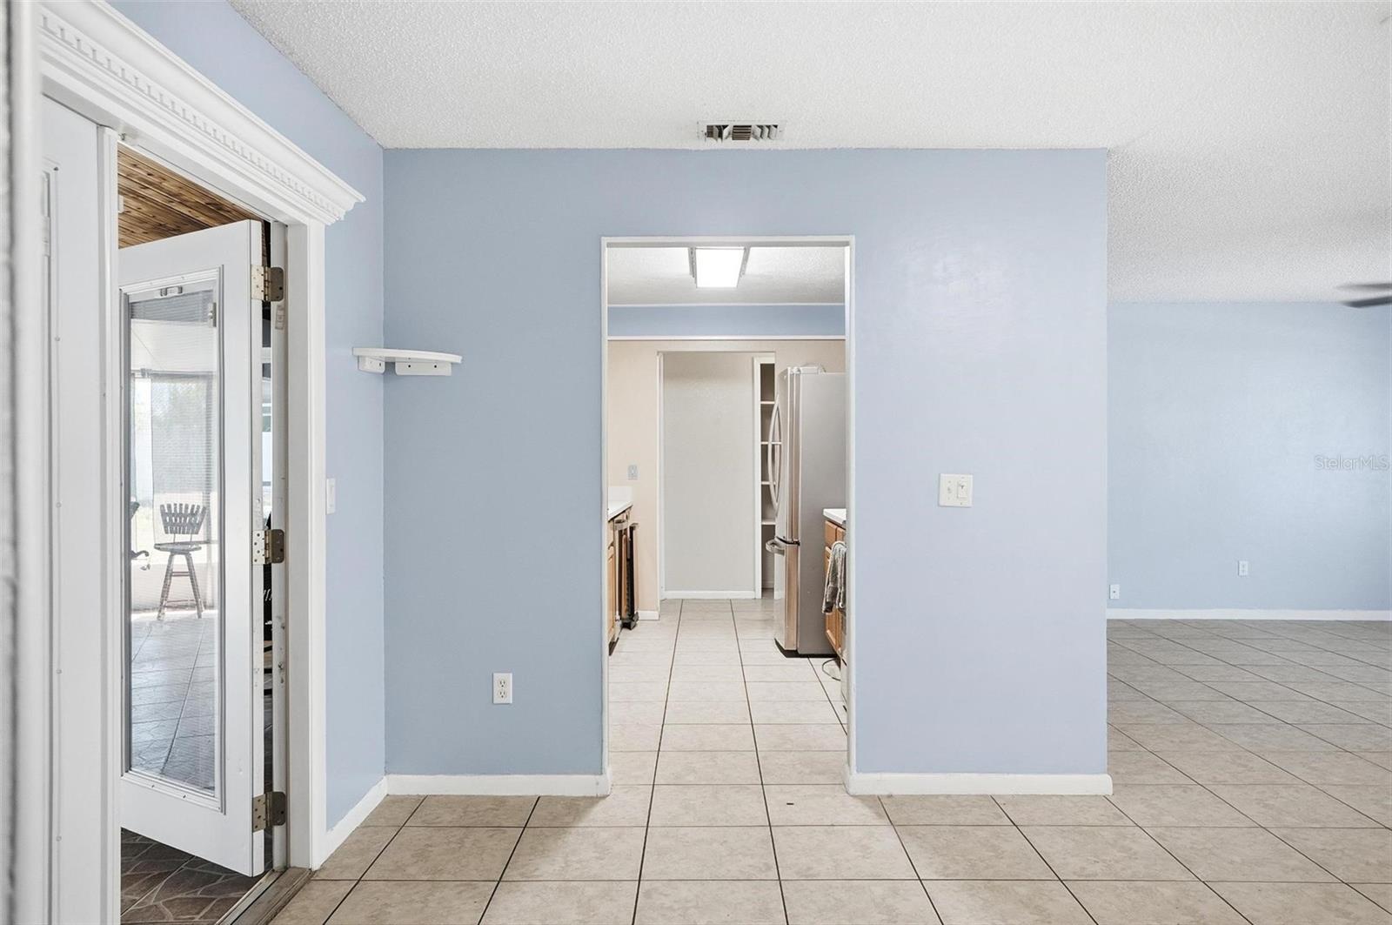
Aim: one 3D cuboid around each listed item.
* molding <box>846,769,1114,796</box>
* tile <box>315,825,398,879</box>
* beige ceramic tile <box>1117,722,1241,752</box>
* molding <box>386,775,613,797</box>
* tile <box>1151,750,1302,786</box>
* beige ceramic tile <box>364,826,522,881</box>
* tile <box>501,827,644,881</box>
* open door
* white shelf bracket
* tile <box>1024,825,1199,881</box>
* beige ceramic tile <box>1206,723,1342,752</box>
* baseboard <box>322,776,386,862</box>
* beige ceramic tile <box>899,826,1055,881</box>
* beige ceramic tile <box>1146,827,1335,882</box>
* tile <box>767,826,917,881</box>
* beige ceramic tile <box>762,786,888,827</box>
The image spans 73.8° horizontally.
[{"bbox_3d":[1.069,1.206,3.471,0.980,0.082,0.017,0,0,0],"label":"molding"},{"bbox_3d":[-1.082,1.257,2.985,0.155,0.010,0.405,0,0,0],"label":"tile"},{"bbox_3d":[2.154,1.239,4.162,0.413,0.010,0.400,0,1,1],"label":"beige ceramic tile"},{"bbox_3d":[-0.742,1.209,3.484,0.847,0.079,0.015,0,1,1],"label":"molding"},{"bbox_3d":[2.164,1.248,3.782,0.425,0.010,0.402,0,0,0],"label":"tile"},{"bbox_3d":[-0.797,1.259,2.987,0.413,0.010,0.400,0,1,1],"label":"beige ceramic tile"},{"bbox_3d":[-0.377,1.248,2.972,0.414,0.010,0.402,0,0,1],"label":"tile"},{"bbox_3d":[-1.702,0.259,3.047,0.850,1.987,0.045,0,0,31],"label":"open door"},{"bbox_3d":[-1.024,-0.358,3.321,0.294,0.067,0.299,0,0,1],"label":"white shelf bracket"},{"bbox_3d":[1.299,1.245,2.952,0.414,0.010,0.402,0,0,1],"label":"tile"},{"bbox_3d":[2.570,1.239,4.151,0.414,0.010,0.402,0,0,1],"label":"beige ceramic tile"},{"bbox_3d":[-1.161,1.210,3.191,0.015,0.082,0.585,0,0,0],"label":"baseboard"},{"bbox_3d":[0.883,1.255,2.972,0.413,0.010,0.400,0,1,1],"label":"beige ceramic tile"},{"bbox_3d":[1.729,1.254,2.968,0.415,0.010,0.406,0,0,0],"label":"beige ceramic tile"},{"bbox_3d":[0.461,1.246,2.962,0.414,0.010,0.402,0,0,1],"label":"tile"},{"bbox_3d":[0.467,1.252,3.376,0.413,0.010,0.400,0,1,1],"label":"beige ceramic tile"}]

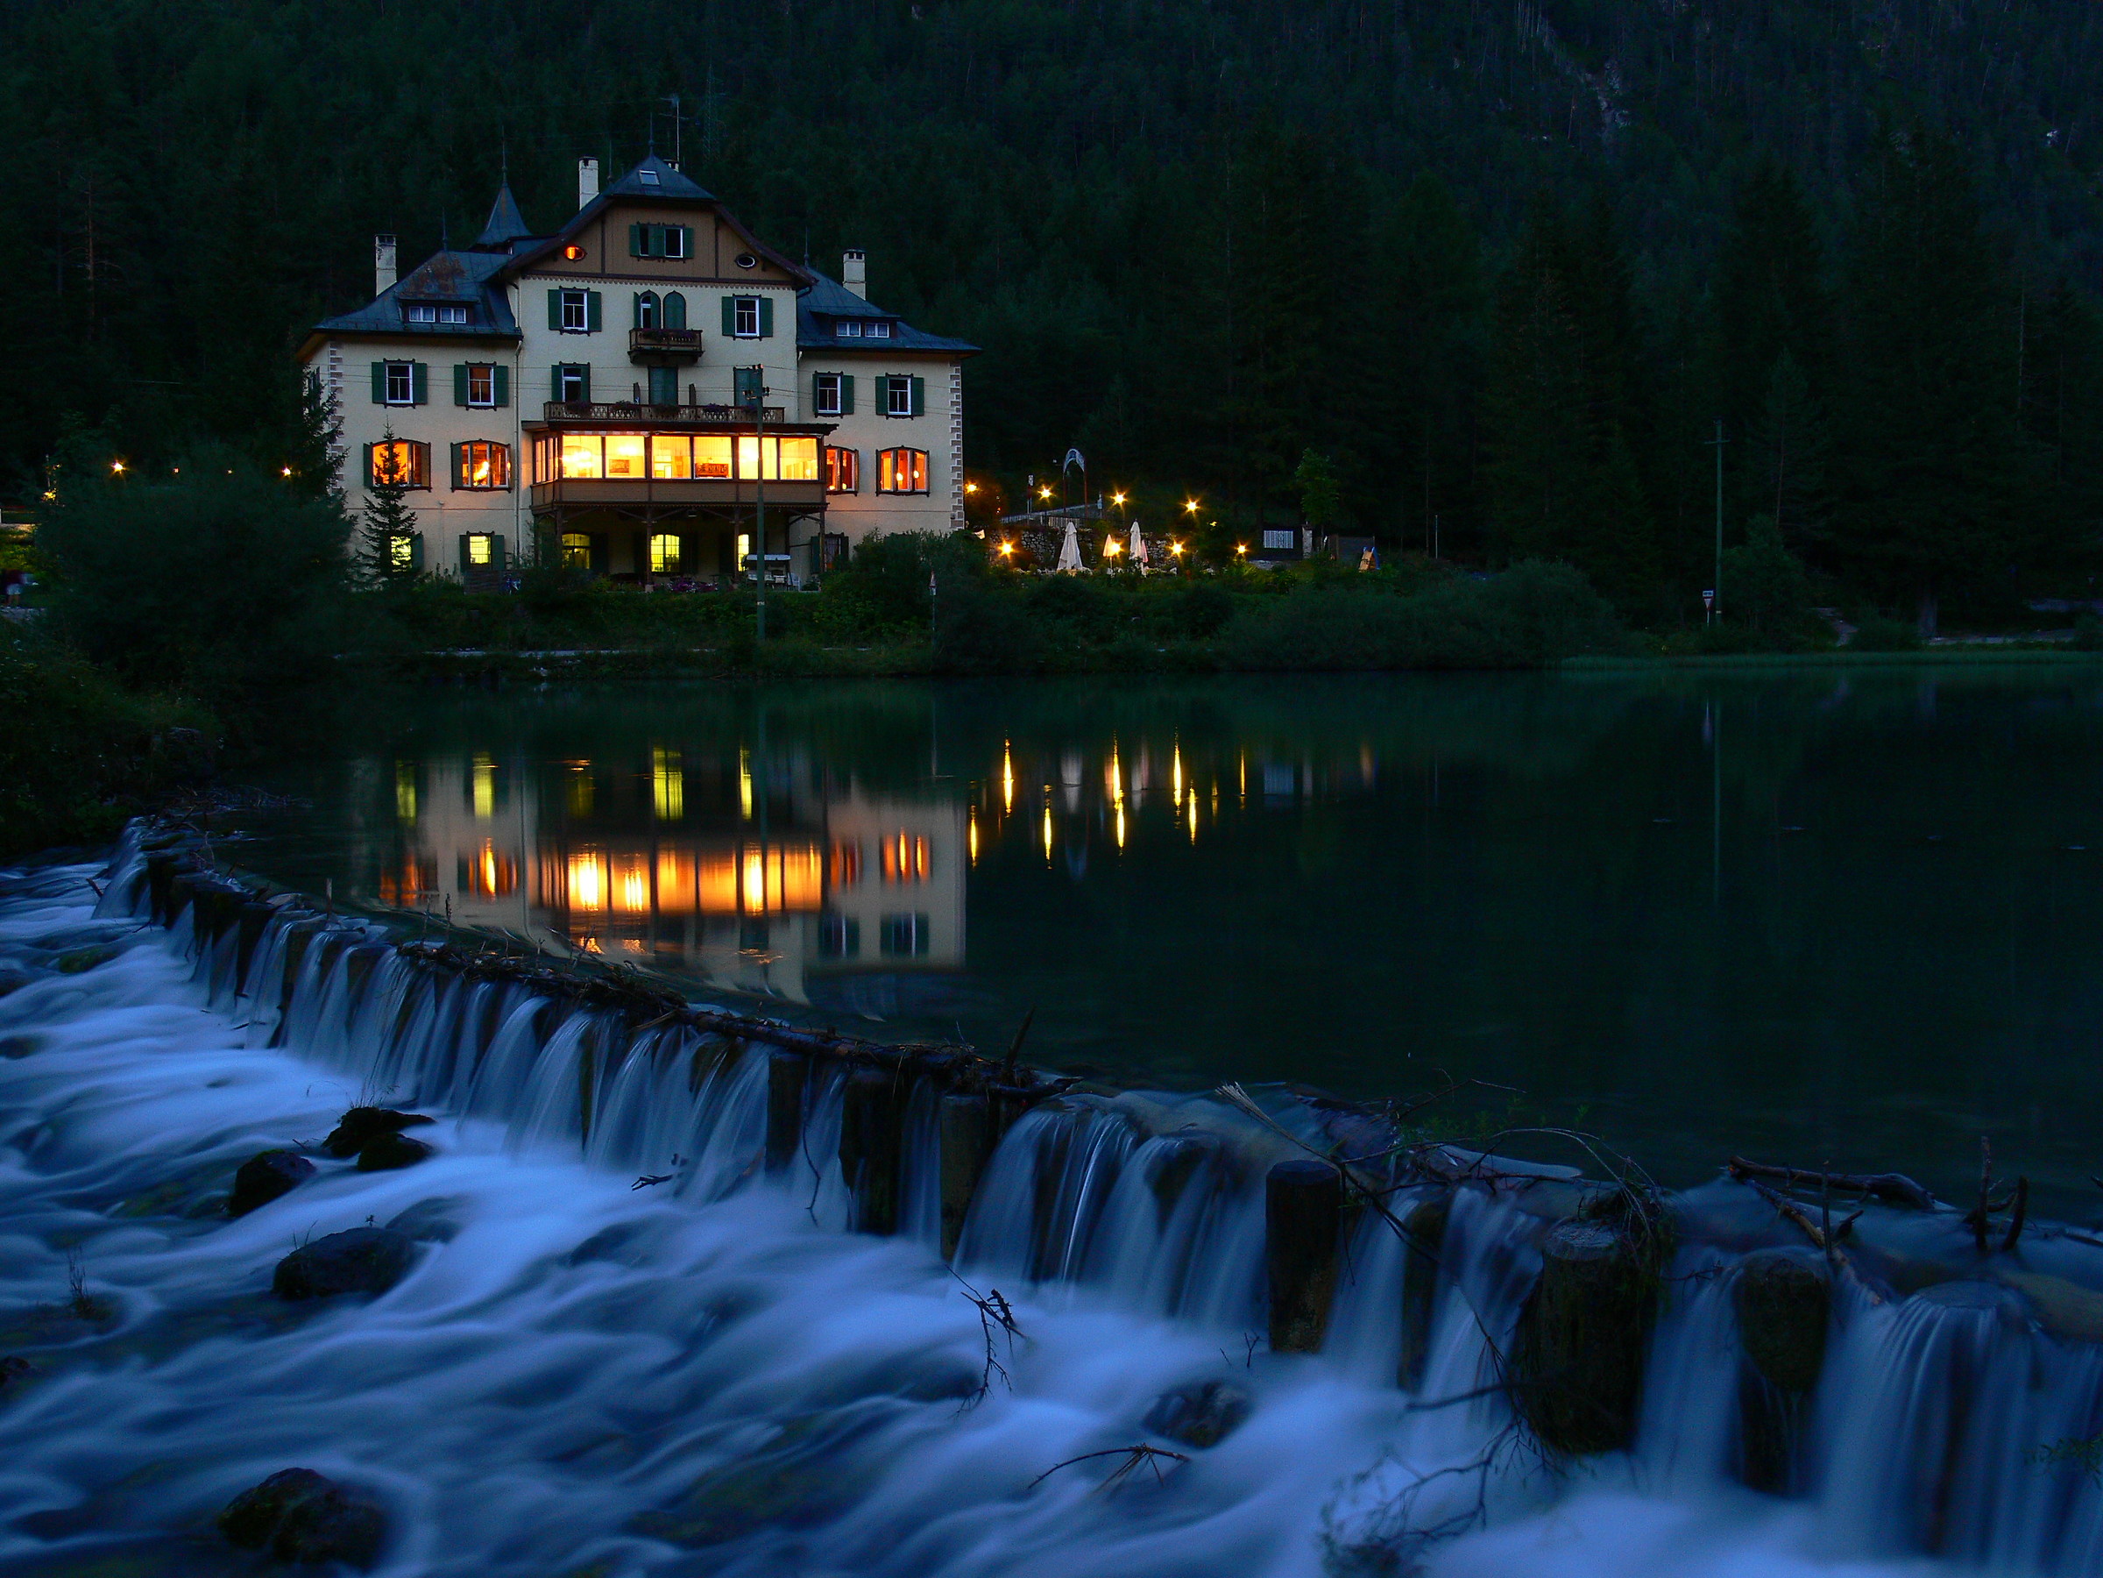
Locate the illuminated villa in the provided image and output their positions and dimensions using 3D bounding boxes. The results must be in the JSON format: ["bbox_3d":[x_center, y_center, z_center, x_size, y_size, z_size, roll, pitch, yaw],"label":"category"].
[{"bbox_3d":[-18.974,-18.667,115.251,29.341,19.188,17.000,-2,4,-22],"label":"illuminated villa"}]

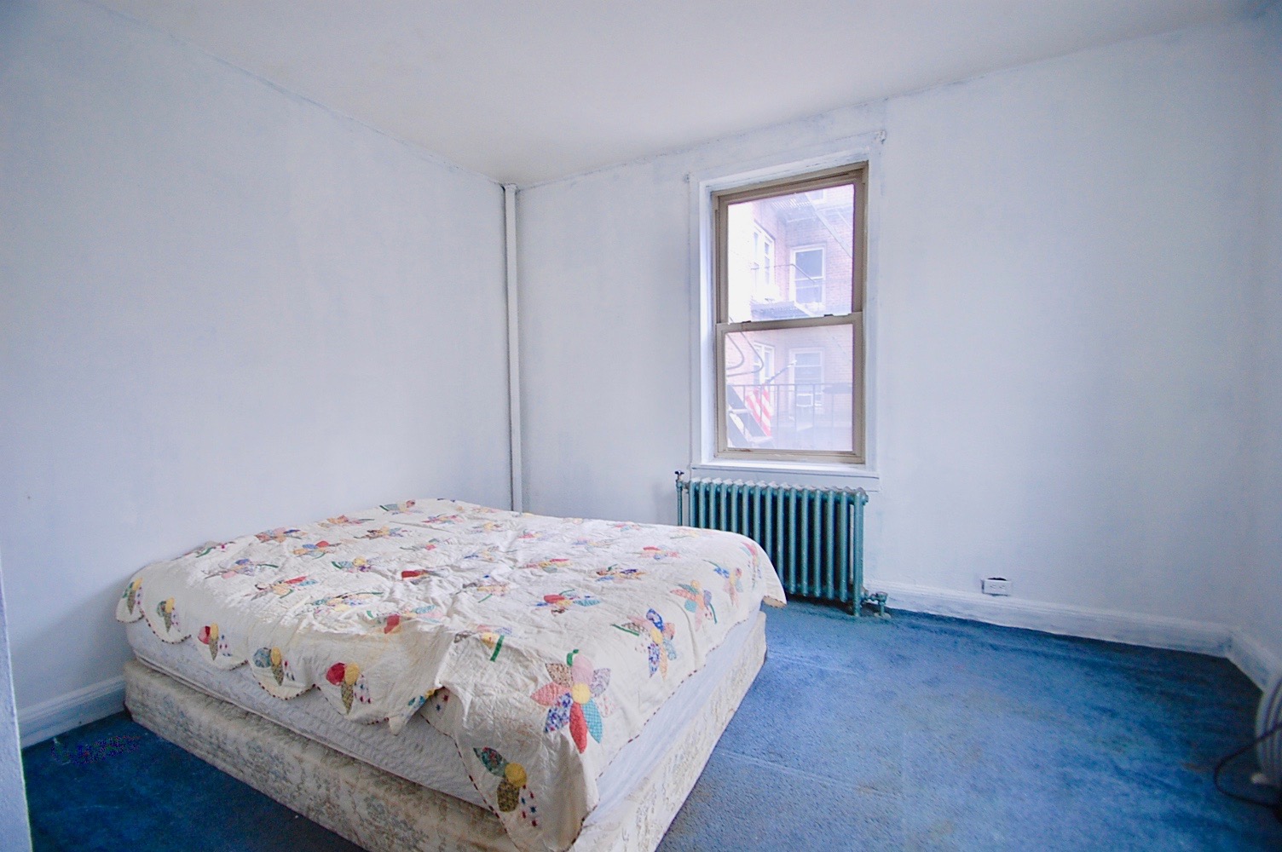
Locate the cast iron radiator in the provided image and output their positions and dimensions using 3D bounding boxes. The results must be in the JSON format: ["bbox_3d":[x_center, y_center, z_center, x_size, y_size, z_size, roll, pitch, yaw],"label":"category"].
[{"bbox_3d":[0.714,0.617,2.917,1.060,0.648,0.165,1,4,27],"label":"cast iron radiator"}]

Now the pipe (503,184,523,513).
[{"bbox_3d":[-0.881,-0.365,3.723,0.064,2.542,0.064,1,4,27],"label":"pipe"}]

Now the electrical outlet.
[{"bbox_3d":[1.691,0.767,2.532,0.108,0.070,0.020,1,4,27],"label":"electrical outlet"}]

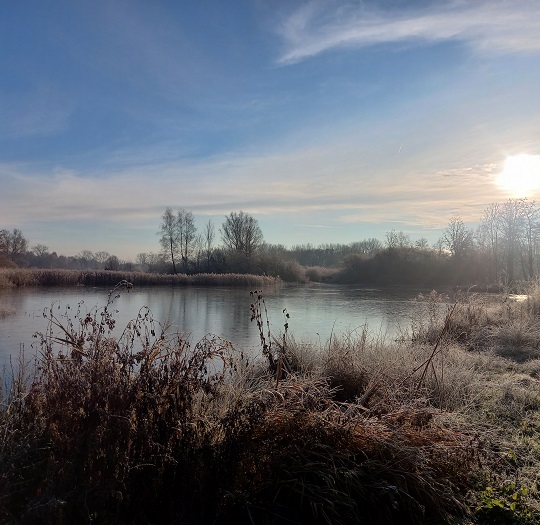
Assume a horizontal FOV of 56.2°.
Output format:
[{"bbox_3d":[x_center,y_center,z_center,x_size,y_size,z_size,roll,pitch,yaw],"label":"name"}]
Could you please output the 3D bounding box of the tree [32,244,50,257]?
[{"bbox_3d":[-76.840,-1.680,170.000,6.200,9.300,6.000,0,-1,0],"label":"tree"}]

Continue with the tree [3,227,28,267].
[{"bbox_3d":[-50.350,-2.180,100.000,5.200,9.200,5.200,0,-1,0],"label":"tree"}]

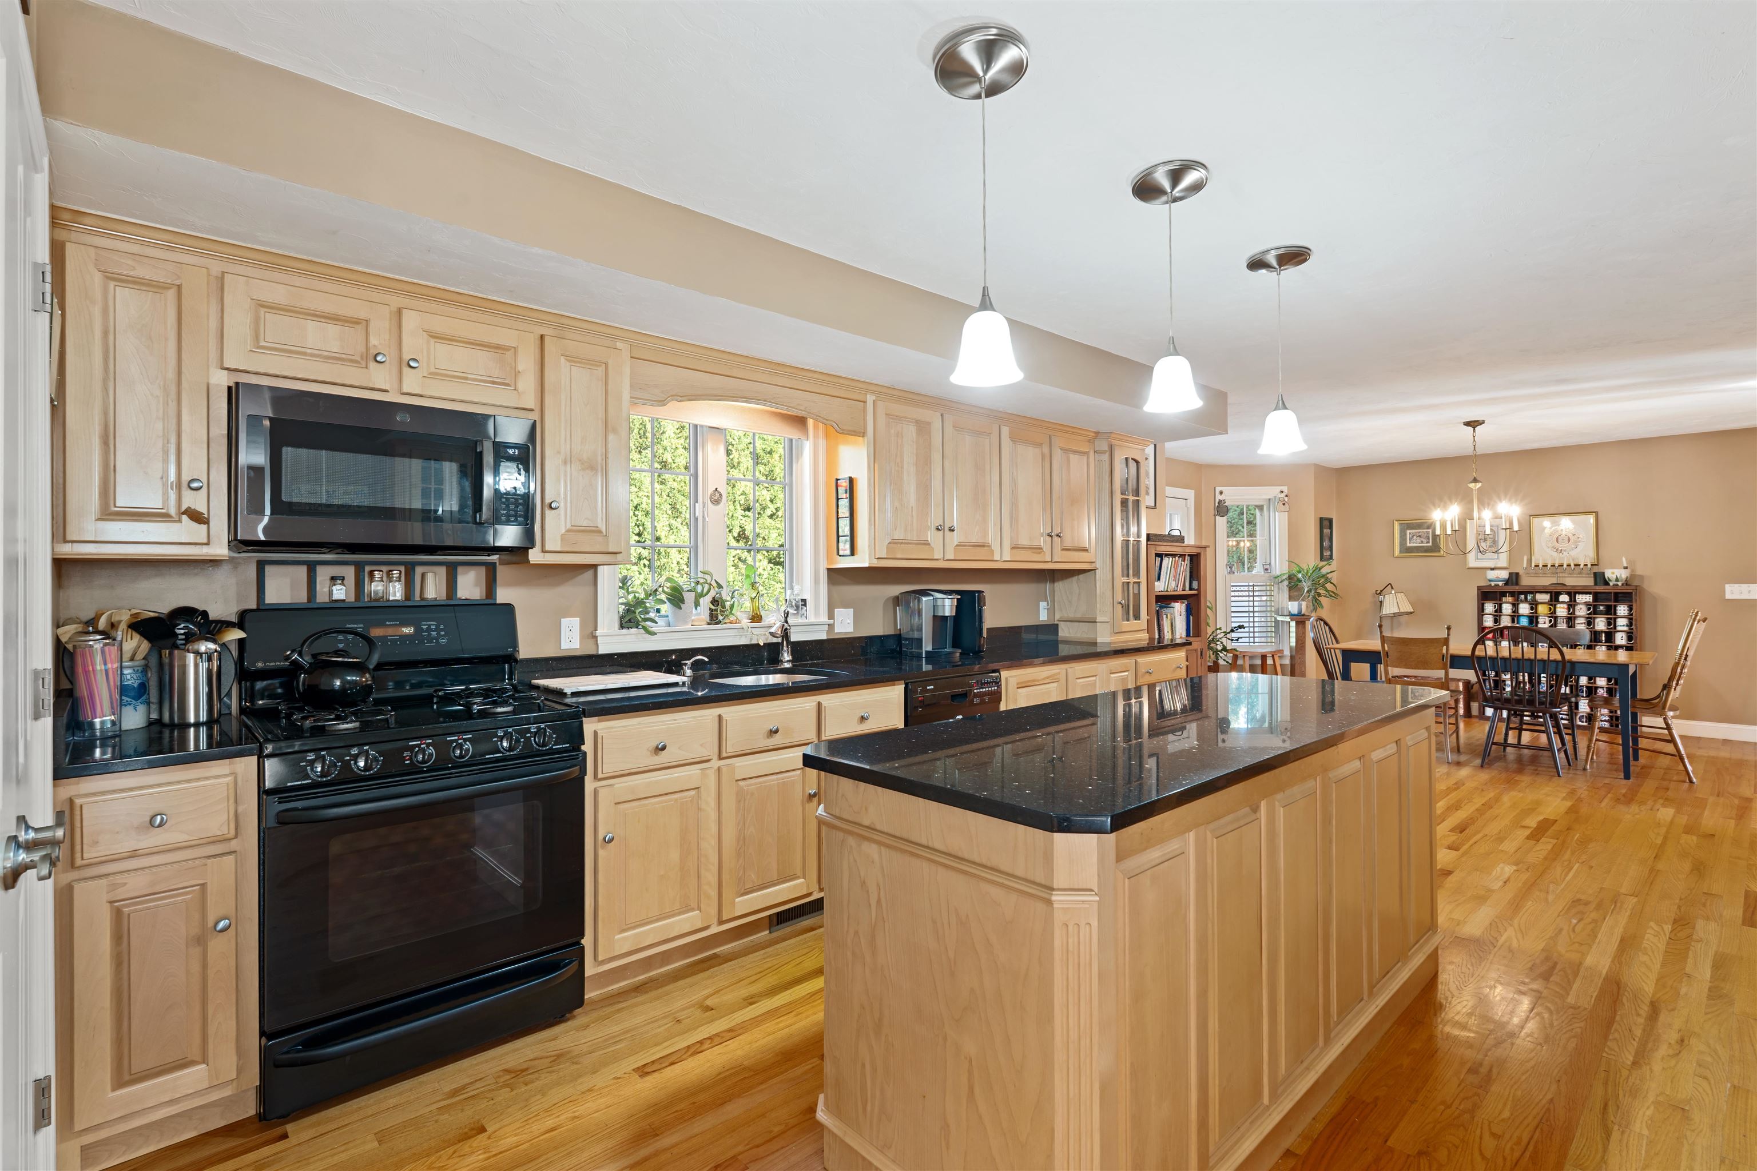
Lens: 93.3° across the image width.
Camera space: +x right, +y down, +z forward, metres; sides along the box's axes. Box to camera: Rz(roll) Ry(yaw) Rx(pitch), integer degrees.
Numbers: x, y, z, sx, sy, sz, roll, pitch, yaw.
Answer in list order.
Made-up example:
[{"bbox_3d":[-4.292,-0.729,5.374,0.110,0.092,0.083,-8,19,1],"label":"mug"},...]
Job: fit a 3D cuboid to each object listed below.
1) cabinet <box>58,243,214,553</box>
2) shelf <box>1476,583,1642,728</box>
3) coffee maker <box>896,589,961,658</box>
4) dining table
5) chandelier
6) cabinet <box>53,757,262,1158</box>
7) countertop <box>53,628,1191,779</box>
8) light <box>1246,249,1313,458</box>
[{"bbox_3d":[-1.939,-0.455,2.180,0.340,0.778,0.325,-1,1,-43],"label":"cabinet"},{"bbox_3d":[5.996,0.624,7.351,0.230,1.225,1.095,-1,1,-43],"label":"shelf"},{"bbox_3d":[0.254,0.173,3.868,0.207,0.313,0.293,-1,1,-43],"label":"coffee maker"},{"bbox_3d":[4.473,0.843,6.121,0.959,0.742,1.858,-1,1,-43],"label":"dining table"},{"bbox_3d":[4.476,-0.714,6.235,0.540,0.995,0.540,-1,1,-43],"label":"chandelier"},{"bbox_3d":[-1.763,0.828,2.021,0.338,0.882,0.636,-1,1,-43],"label":"cabinet"},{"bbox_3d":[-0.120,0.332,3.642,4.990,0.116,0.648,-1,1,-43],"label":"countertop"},{"bbox_3d":[1.369,-0.795,2.825,0.197,0.682,0.197,-1,1,-43],"label":"light"}]

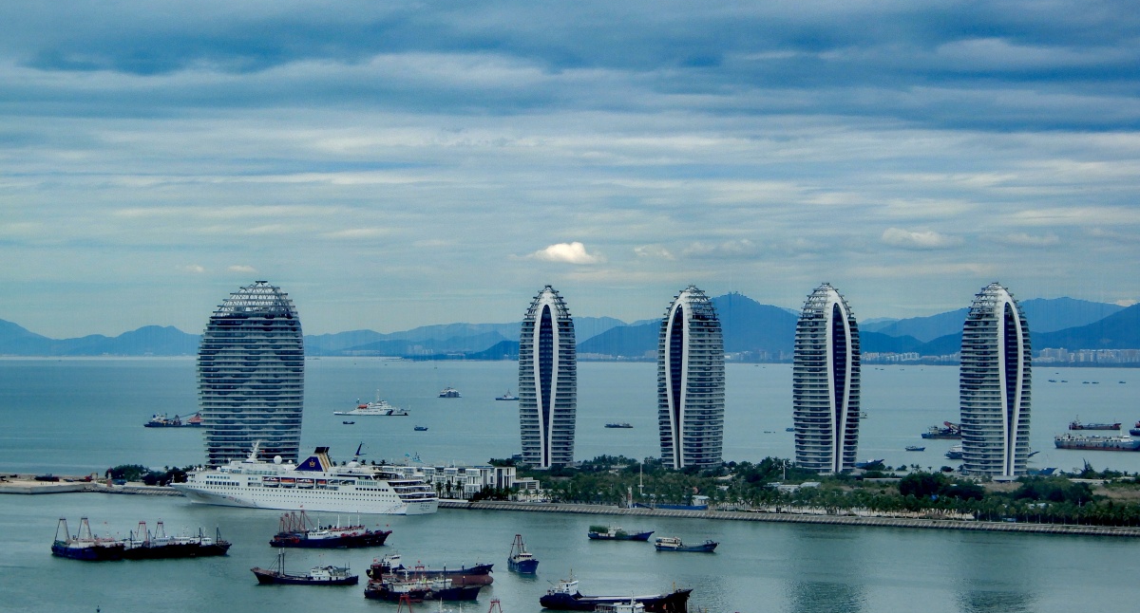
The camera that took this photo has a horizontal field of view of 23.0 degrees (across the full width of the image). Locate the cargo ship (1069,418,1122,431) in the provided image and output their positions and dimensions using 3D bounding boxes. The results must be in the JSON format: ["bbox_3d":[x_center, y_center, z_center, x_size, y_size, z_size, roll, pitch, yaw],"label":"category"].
[{"bbox_3d":[506.720,113.164,2700.000,51.000,12.500,9.000,0,-1,4],"label":"cargo ship"}]

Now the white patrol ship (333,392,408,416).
[{"bbox_3d":[-229.261,112.486,3240.000,89.500,28.000,12.500,0,-1,10],"label":"white patrol ship"}]

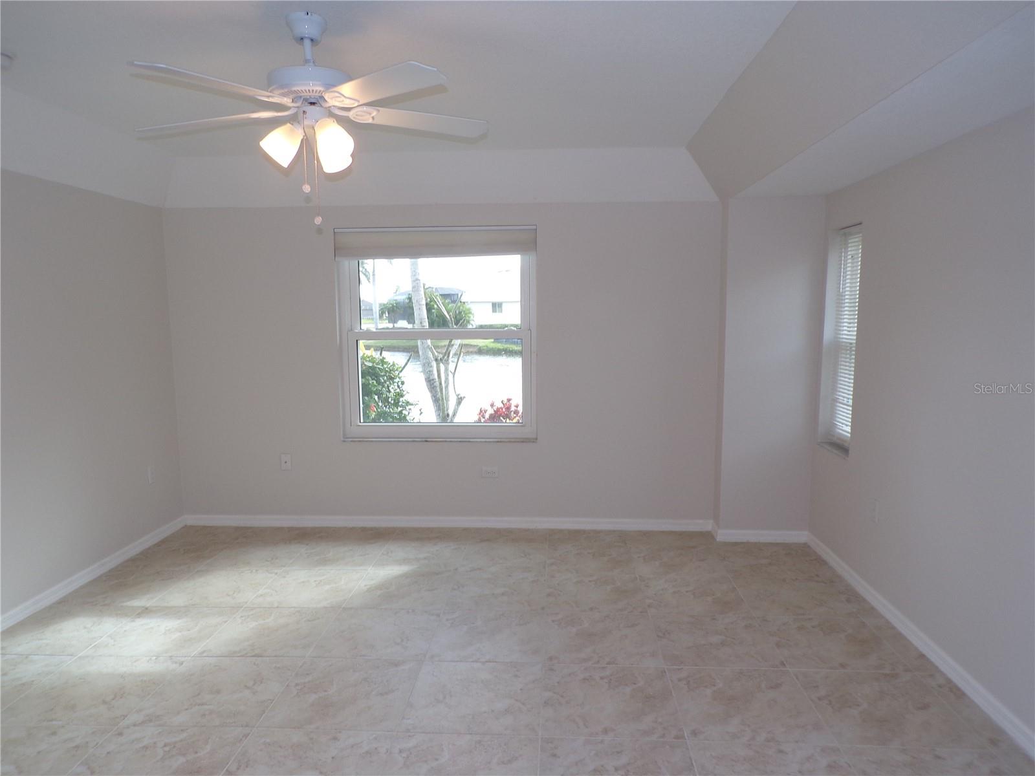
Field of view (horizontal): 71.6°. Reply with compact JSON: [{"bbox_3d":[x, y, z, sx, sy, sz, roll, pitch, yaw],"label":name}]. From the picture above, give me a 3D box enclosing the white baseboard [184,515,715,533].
[{"bbox_3d":[-0.524,0.946,5.049,3.724,0.074,0.016,0,7,3],"label":"white baseboard"}]

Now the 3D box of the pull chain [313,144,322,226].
[{"bbox_3d":[-0.679,-0.689,2.426,0.027,0.272,0.026,0,7,3],"label":"pull chain"}]

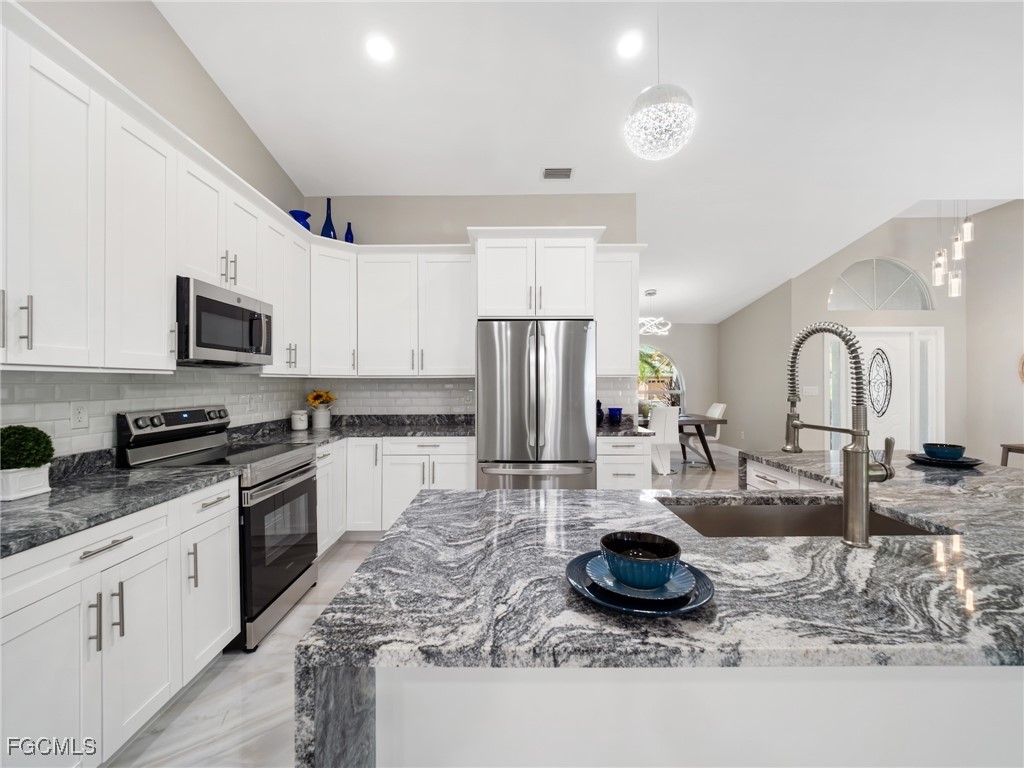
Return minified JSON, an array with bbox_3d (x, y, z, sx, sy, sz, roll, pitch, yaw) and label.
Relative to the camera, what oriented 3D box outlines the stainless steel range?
[{"bbox_3d":[-1.639,0.746,2.438,0.670,1.187,0.755,0,0,-1],"label":"stainless steel range"}]

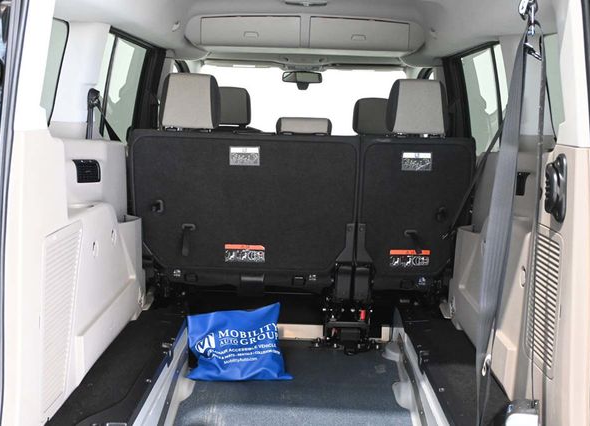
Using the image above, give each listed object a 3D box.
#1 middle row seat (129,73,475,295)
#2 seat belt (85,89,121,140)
[{"bbox_3d":[0.020,-0.152,2.949,1.280,0.807,0.660,2,9,1],"label":"middle row seat"},{"bbox_3d":[-0.633,-0.327,2.300,0.074,0.163,0.150,2,9,1],"label":"seat belt"}]

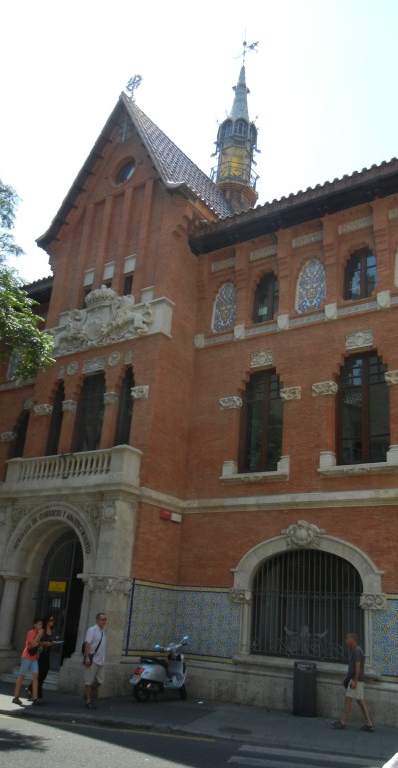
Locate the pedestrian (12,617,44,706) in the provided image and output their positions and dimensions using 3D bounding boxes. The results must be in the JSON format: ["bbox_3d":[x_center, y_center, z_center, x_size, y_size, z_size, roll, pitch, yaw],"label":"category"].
[{"bbox_3d":[-3.325,5.444,13.175,0.500,1.570,0.450,-10,-25,34],"label":"pedestrian"}]

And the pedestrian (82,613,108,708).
[{"bbox_3d":[-2.062,5.510,13.365,0.360,1.700,0.500,-10,-24,34],"label":"pedestrian"}]

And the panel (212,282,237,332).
[{"bbox_3d":[0.742,-2.136,18.425,0.750,1.400,0.100,-10,-24,34],"label":"panel"}]

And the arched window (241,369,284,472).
[{"bbox_3d":[1.753,1.013,18.336,1.440,2.950,0.300,-10,-25,34],"label":"arched window"}]

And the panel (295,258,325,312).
[{"bbox_3d":[2.838,-2.496,17.017,0.790,1.420,0.100,-10,-24,34],"label":"panel"}]

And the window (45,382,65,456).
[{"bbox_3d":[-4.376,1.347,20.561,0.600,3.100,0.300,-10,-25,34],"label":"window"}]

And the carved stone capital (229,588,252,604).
[{"bbox_3d":[0.922,4.851,15.221,0.550,0.340,0.270,-10,-24,34],"label":"carved stone capital"}]

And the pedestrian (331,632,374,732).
[{"bbox_3d":[3.062,5.915,13.322,0.800,1.740,0.500,-10,-25,34],"label":"pedestrian"}]

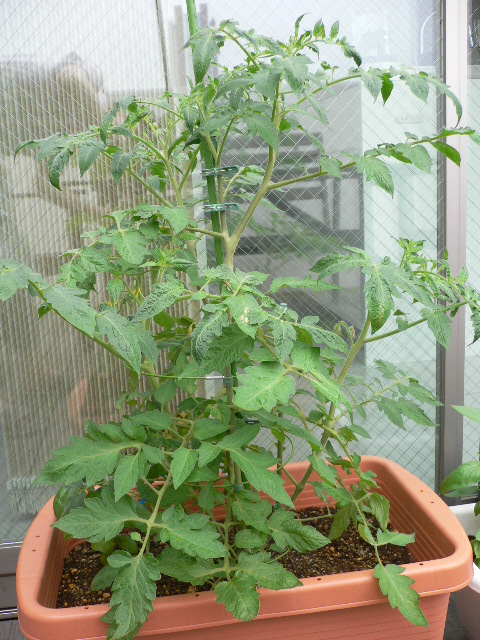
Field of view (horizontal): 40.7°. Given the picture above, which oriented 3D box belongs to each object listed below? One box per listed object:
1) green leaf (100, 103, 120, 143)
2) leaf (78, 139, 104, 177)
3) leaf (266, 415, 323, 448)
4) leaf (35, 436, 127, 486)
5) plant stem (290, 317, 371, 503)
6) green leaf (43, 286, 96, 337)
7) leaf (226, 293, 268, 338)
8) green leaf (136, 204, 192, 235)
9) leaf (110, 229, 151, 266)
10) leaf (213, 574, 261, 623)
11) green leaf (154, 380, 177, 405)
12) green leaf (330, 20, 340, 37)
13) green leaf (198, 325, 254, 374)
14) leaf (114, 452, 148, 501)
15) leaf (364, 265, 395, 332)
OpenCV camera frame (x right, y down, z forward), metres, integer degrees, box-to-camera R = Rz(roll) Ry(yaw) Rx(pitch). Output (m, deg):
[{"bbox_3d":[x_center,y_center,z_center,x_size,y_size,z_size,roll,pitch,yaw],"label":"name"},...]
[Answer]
[{"bbox_3d":[-0.190,-0.290,0.950,0.012,0.065,0.023,24,-17,-39],"label":"green leaf"},{"bbox_3d":[-0.208,-0.218,0.870,0.031,0.059,0.017,25,-21,1],"label":"leaf"},{"bbox_3d":[0.076,0.158,0.914,0.089,0.014,0.035,26,35,17],"label":"leaf"},{"bbox_3d":[-0.218,0.194,0.884,0.123,0.028,0.076,-19,48,-12],"label":"leaf"},{"bbox_3d":[0.146,0.151,1.065,0.028,0.332,0.026,21,9,0],"label":"plant stem"},{"bbox_3d":[-0.230,-0.018,0.908,0.049,0.023,0.099,-36,72,-32],"label":"green leaf"},{"bbox_3d":[0.011,-0.005,0.910,0.046,0.068,0.015,-20,-22,-9],"label":"leaf"},{"bbox_3d":[-0.109,-0.144,0.925,0.072,0.036,0.040,-3,10,0],"label":"green leaf"},{"bbox_3d":[-0.161,-0.108,0.950,0.046,0.069,0.014,-19,-27,-16],"label":"leaf"},{"bbox_3d":[-0.003,0.349,0.810,0.048,0.022,0.056,-17,57,-11],"label":"leaf"},{"bbox_3d":[-0.110,0.107,0.955,0.025,0.041,0.014,19,-29,7],"label":"green leaf"},{"bbox_3d":[0.140,-0.426,0.950,0.012,0.028,0.005,21,0,-28],"label":"green leaf"},{"bbox_3d":[-0.023,0.043,0.912,0.107,0.046,0.024,-35,-20,-8],"label":"green leaf"},{"bbox_3d":[-0.145,0.201,0.833,0.037,0.067,0.012,17,-27,16],"label":"leaf"},{"bbox_3d":[0.200,-0.031,0.928,0.043,0.101,0.032,3,-15,13],"label":"leaf"}]

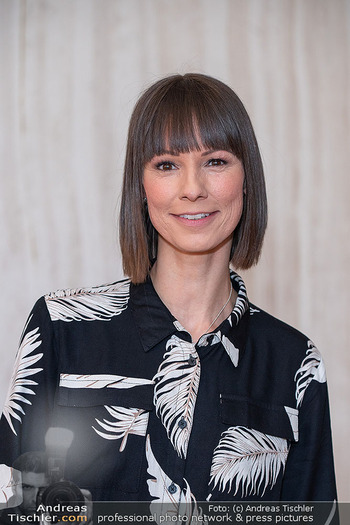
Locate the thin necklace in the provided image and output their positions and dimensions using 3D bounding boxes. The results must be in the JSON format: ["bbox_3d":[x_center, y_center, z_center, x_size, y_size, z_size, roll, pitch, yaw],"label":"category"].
[{"bbox_3d":[0.021,0.071,1.930,0.115,0.110,0.120,0,3,-5],"label":"thin necklace"}]

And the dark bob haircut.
[{"bbox_3d":[0.024,-0.112,1.925,0.195,0.270,0.210,-3,1,0],"label":"dark bob haircut"}]

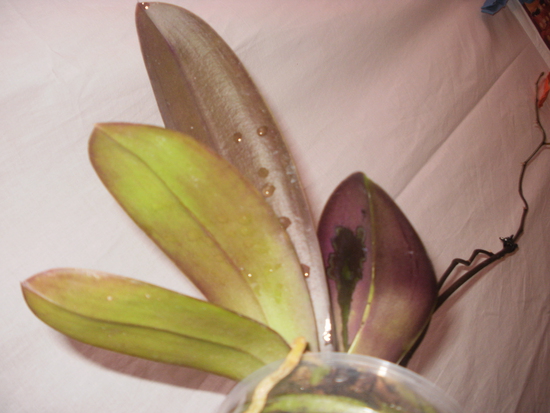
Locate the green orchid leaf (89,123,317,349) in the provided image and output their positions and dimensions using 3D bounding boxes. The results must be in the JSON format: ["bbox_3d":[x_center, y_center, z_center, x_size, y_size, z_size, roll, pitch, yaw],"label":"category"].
[{"bbox_3d":[-0.039,0.017,0.382,0.070,0.030,0.217,-42,84,-13],"label":"green orchid leaf"}]

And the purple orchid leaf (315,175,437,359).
[{"bbox_3d":[0.066,0.042,0.373,0.074,0.040,0.132,-1,76,5],"label":"purple orchid leaf"}]

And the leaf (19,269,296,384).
[{"bbox_3d":[-0.073,0.076,0.365,0.181,0.030,0.046,17,70,0],"label":"leaf"}]

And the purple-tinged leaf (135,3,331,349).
[{"bbox_3d":[-0.024,-0.029,0.408,0.073,0.035,0.296,-27,79,-7],"label":"purple-tinged leaf"}]

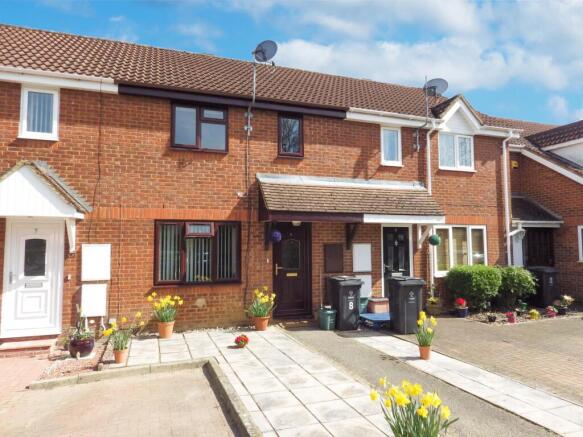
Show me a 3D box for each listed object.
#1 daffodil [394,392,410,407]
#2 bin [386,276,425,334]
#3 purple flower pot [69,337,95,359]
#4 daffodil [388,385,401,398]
[{"bbox_3d":[0.794,1.295,2.650,0.105,0.090,0.080,-2,-4,30],"label":"daffodil"},{"bbox_3d":[2.277,1.748,7.443,0.530,1.050,0.700,1,-4,-9],"label":"bin"},{"bbox_3d":[-3.232,1.964,5.720,0.380,0.310,0.380,1,-4,-19],"label":"purple flower pot"},{"bbox_3d":[0.723,1.214,2.600,0.070,0.088,0.078,4,-6,-45],"label":"daffodil"}]

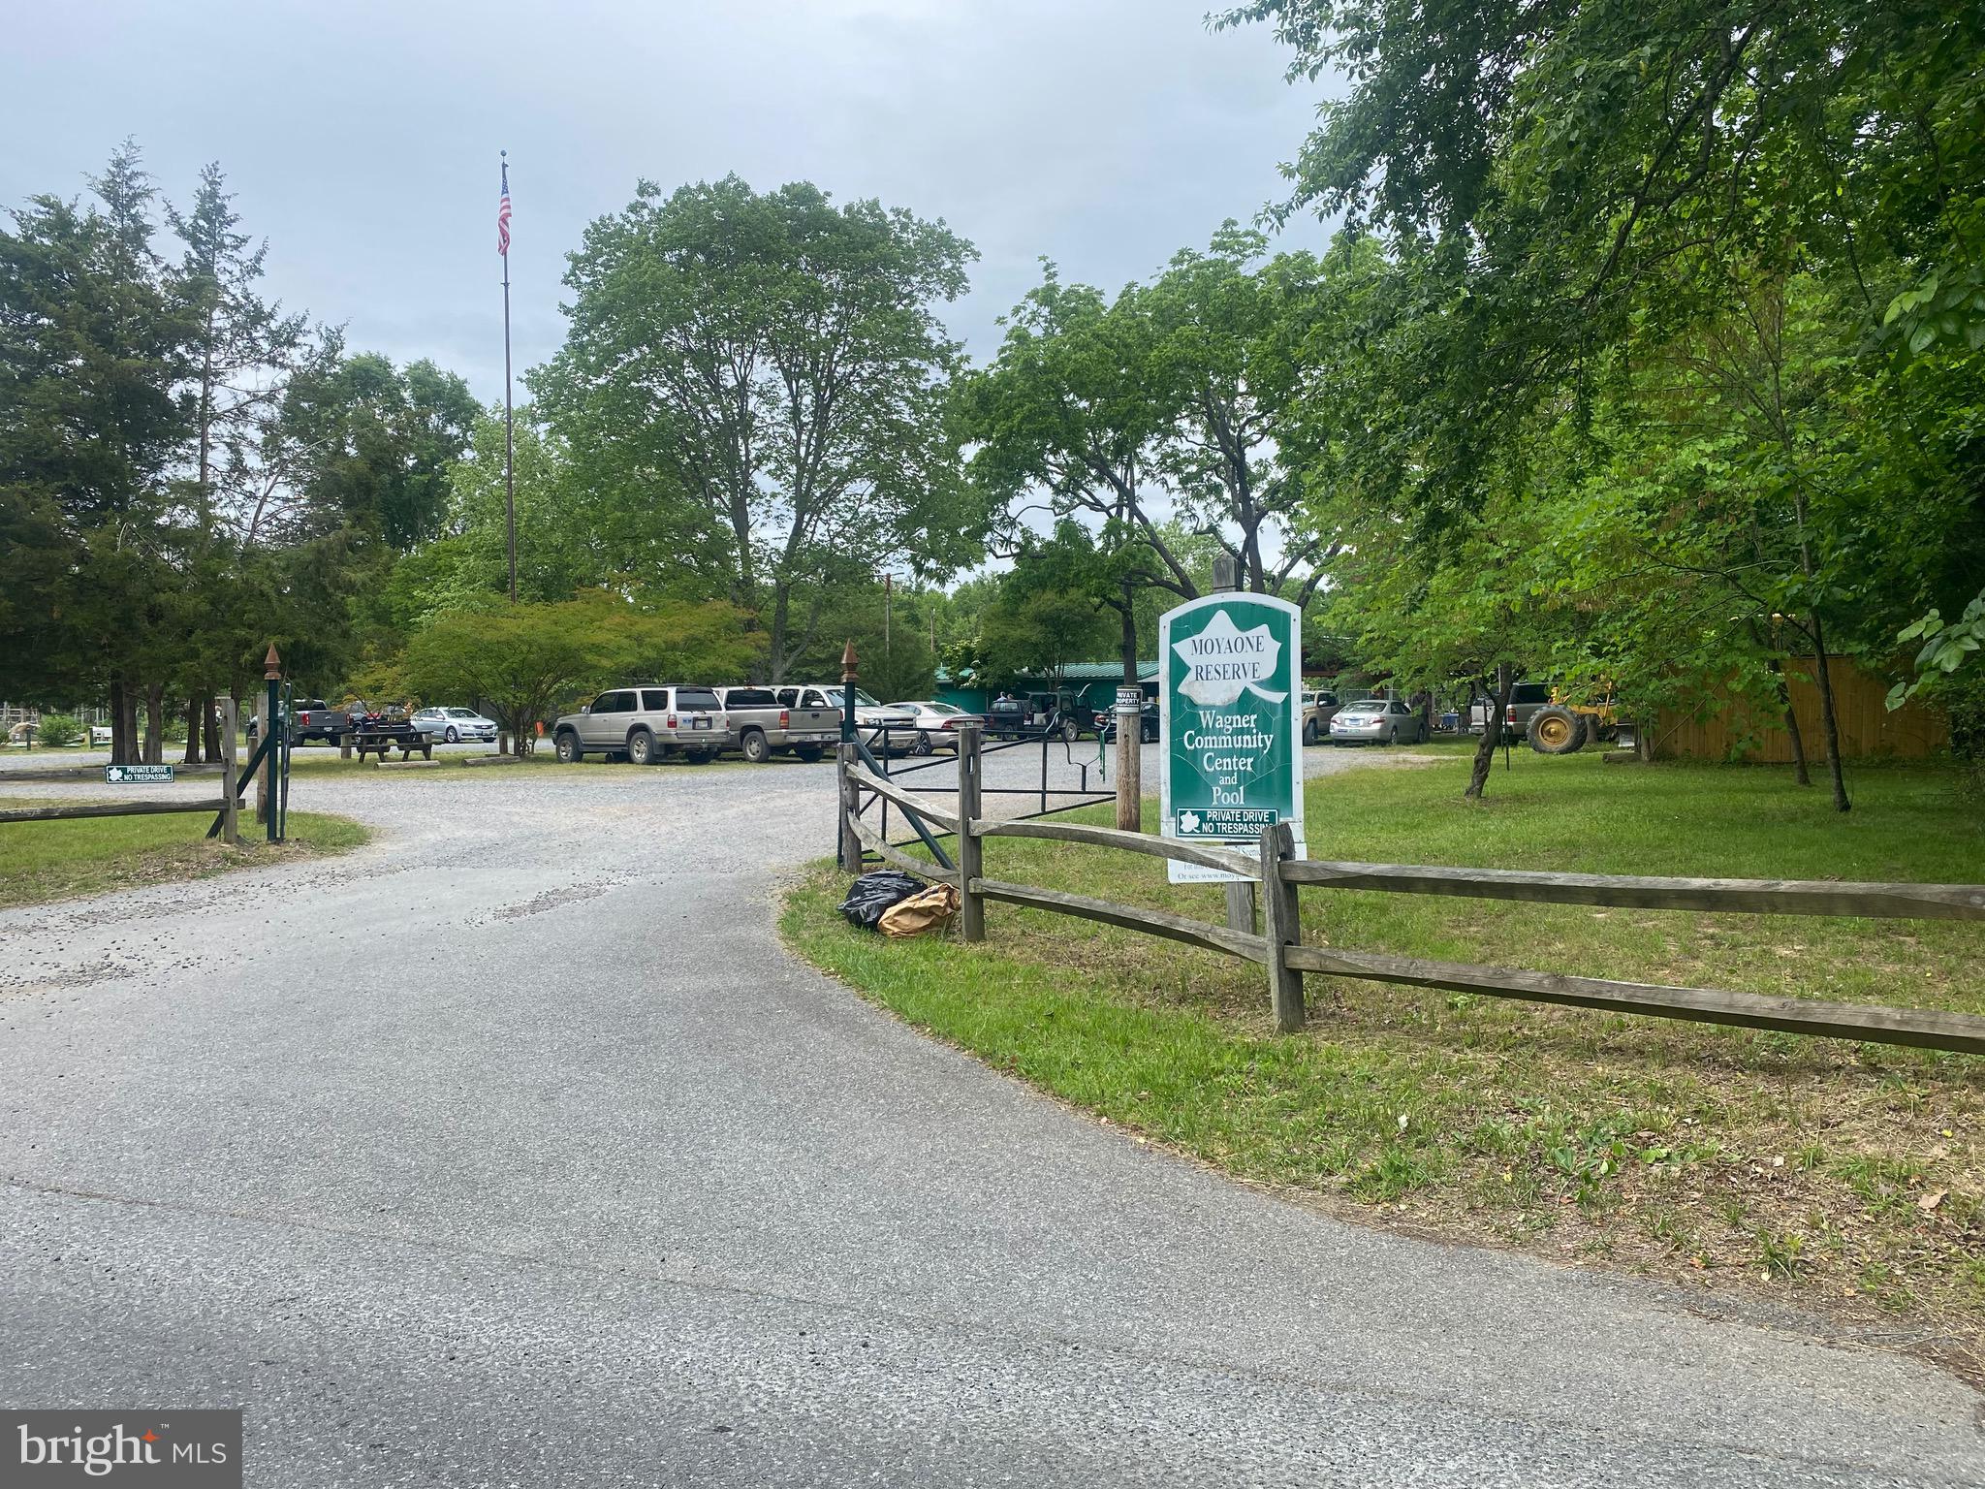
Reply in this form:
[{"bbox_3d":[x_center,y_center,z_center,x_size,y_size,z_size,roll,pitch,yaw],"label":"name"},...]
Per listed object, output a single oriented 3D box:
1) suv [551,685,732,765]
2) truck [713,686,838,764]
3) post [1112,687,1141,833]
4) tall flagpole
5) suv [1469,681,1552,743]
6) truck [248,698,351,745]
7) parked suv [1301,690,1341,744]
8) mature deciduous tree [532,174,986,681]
[{"bbox_3d":[-8.154,-0.440,34.273,4.580,1.750,1.780,1,2,37],"label":"suv"},{"bbox_3d":[-6.434,-0.521,37.771,5.750,1.860,1.970,1,2,40],"label":"truck"},{"bbox_3d":[1.463,0.168,16.174,0.270,1.650,0.270,0,2,0],"label":"post"},{"bbox_3d":[-13.159,-7.914,40.743,0.180,16.600,0.180,0,2,0],"label":"tall flagpole"},{"bbox_3d":[17.896,-0.999,47.470,5.500,1.910,1.970,-1,2,-23],"label":"suv"},{"bbox_3d":[-27.304,-0.853,58.571,5.500,1.860,1.930,1,2,42],"label":"truck"},{"bbox_3d":[10.146,-0.932,48.272,1.880,1.790,5.100,1,2,33],"label":"parked suv"},{"bbox_3d":[-8.537,-10.516,54.676,16.500,20.900,15.500,0,2,0],"label":"mature deciduous tree"}]

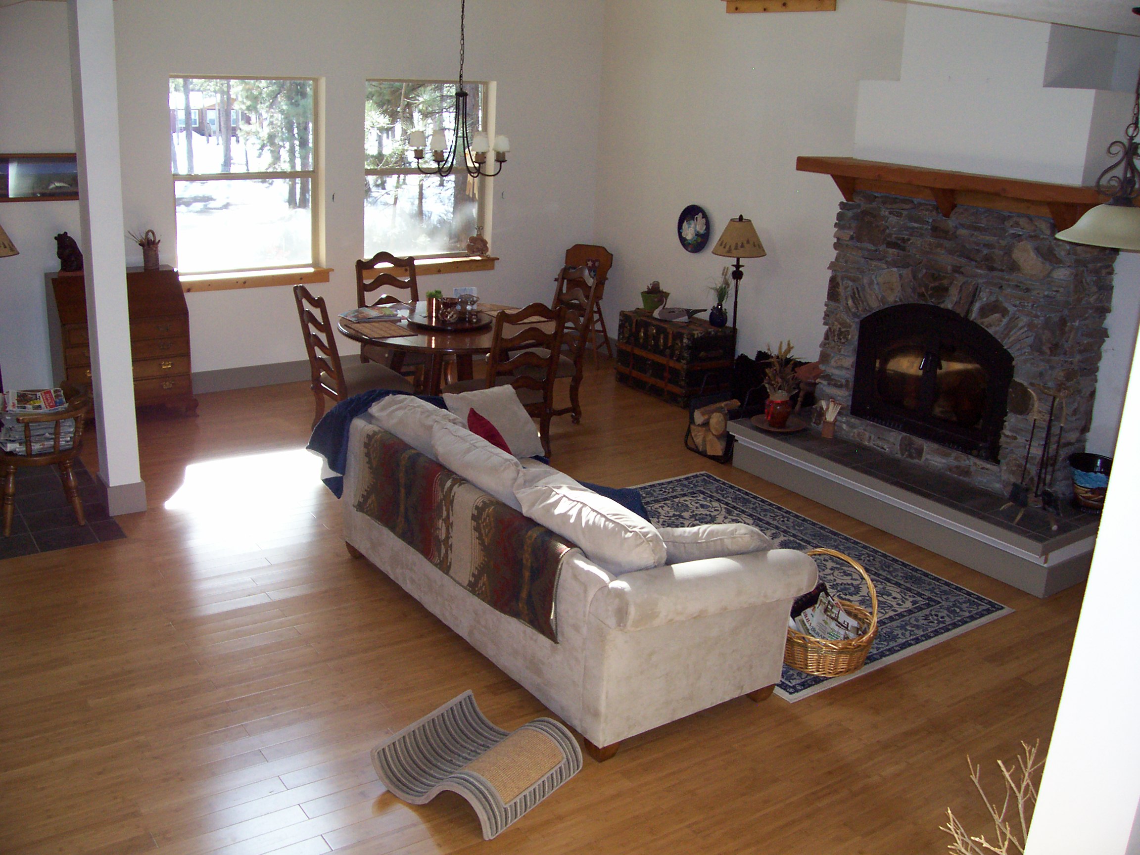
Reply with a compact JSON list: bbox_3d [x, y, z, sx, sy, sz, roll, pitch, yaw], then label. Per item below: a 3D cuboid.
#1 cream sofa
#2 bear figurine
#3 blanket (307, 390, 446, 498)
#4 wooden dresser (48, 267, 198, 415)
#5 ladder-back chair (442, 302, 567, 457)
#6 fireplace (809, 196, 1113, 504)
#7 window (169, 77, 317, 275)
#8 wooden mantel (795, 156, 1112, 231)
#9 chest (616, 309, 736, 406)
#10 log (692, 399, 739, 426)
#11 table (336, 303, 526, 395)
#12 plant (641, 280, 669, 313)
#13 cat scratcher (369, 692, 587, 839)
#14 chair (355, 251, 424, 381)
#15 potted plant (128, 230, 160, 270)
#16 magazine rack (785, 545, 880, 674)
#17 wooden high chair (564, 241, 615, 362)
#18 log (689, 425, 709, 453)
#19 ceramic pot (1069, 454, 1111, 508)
[{"bbox_3d":[-0.100,0.468,5.071,1.013,0.876,2.316,-10,22,-35],"label":"cream sofa"},{"bbox_3d":[-3.465,-1.219,7.745,0.159,0.278,0.208,14,20,34],"label":"bear figurine"},{"bbox_3d":[-0.951,0.088,5.880,0.780,0.468,0.552,-10,22,-35],"label":"blanket"},{"bbox_3d":[-3.216,-0.586,8.029,0.884,1.040,0.477,-9,21,-34],"label":"wooden dresser"},{"bbox_3d":[-0.426,-0.344,7.597,0.526,1.072,0.596,-11,22,-39],"label":"ladder-back chair"},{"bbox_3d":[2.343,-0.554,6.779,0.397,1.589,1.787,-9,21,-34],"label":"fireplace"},{"bbox_3d":[-2.406,-1.889,8.345,1.183,1.440,0.120,-10,22,-35],"label":"window"},{"bbox_3d":[2.174,-1.332,6.390,0.427,0.268,2.006,-9,21,-34],"label":"wooden mantel"},{"bbox_3d":[0.890,-0.613,9.481,0.516,0.611,0.943,-9,21,-34],"label":"chest"},{"bbox_3d":[1.052,-0.111,7.943,0.427,0.119,0.109,-13,23,-42],"label":"log"},{"bbox_3d":[-0.906,-0.387,8.213,1.549,0.755,1.549,2,17,-1],"label":"table"},{"bbox_3d":[0.709,-1.082,9.202,0.240,0.245,0.240,3,18,-1],"label":"plant"},{"bbox_3d":[-0.332,1.199,4.097,0.536,0.164,0.531,14,21,34],"label":"cat scratcher"},{"bbox_3d":[-1.278,-0.718,8.393,0.500,1.062,0.580,-8,21,-32],"label":"chair"},{"bbox_3d":[-2.953,-1.231,7.776,0.210,0.290,0.140,-10,22,-35],"label":"potted plant"},{"bbox_3d":[1.146,0.806,5.077,0.496,0.477,0.496,7,17,15],"label":"magazine rack"},{"bbox_3d":[0.137,-1.077,9.849,0.460,1.003,0.530,9,18,17],"label":"wooden high chair"},{"bbox_3d":[1.038,0.038,7.715,0.420,0.185,0.173,-10,22,-35],"label":"log"},{"bbox_3d":[2.856,0.307,6.101,0.320,0.270,0.320,3,18,-1],"label":"ceramic pot"}]

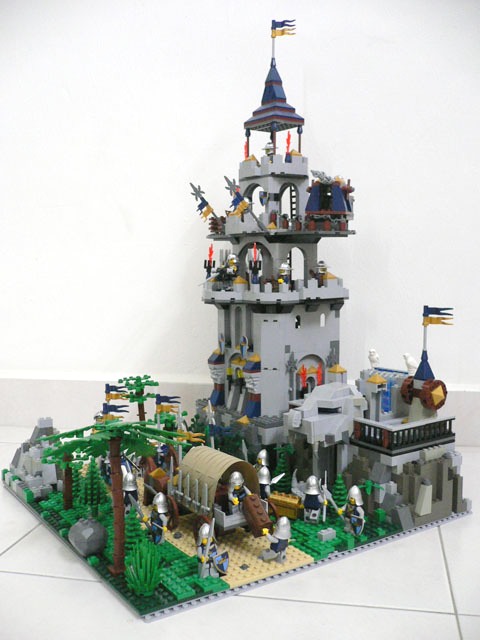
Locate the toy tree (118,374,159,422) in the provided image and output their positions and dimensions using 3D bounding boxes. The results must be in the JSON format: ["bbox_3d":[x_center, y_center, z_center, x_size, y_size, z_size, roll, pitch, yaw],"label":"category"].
[{"bbox_3d":[-0.135,0.133,0.861,0.055,0.118,0.052,-3,4,-33],"label":"toy tree"}]

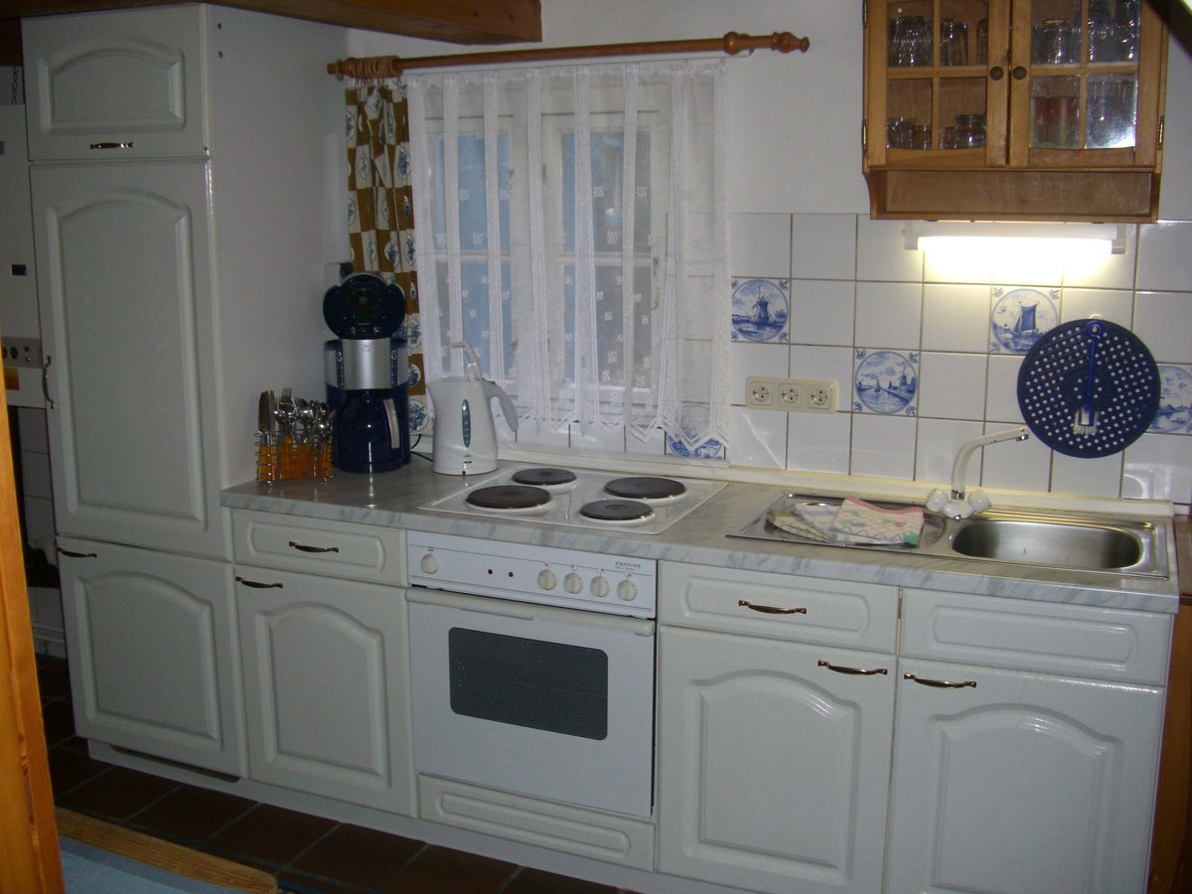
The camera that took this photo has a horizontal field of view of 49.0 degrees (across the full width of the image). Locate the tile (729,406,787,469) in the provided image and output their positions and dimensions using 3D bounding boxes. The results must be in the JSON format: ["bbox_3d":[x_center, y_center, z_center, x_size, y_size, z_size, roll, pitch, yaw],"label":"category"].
[{"bbox_3d":[0.393,-0.022,3.191,0.152,0.152,0.010,5,12,23],"label":"tile"}]

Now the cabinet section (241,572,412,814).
[{"bbox_3d":[-0.535,0.528,3.381,0.495,0.570,0.570,5,12,23],"label":"cabinet section"}]

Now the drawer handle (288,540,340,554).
[{"bbox_3d":[-0.659,0.235,3.032,0.142,0.018,0.026,5,12,24],"label":"drawer handle"}]

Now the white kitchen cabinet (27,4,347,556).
[{"bbox_3d":[-1.016,-0.424,3.390,0.587,1.306,0.574,5,12,23],"label":"white kitchen cabinet"}]

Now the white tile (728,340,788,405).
[{"bbox_3d":[0.387,-0.174,3.121,0.150,0.150,0.008,5,12,23],"label":"white tile"}]

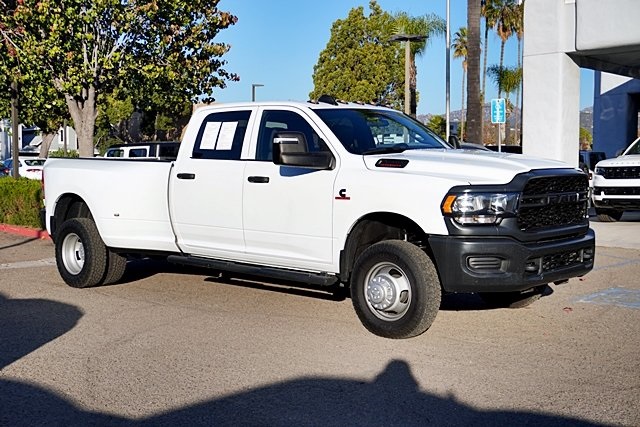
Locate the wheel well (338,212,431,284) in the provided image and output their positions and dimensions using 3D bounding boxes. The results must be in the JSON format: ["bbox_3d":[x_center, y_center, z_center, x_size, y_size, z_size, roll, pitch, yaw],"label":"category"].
[{"bbox_3d":[0.612,0.300,6.524,0.890,0.620,0.380,3,5,42],"label":"wheel well"}]

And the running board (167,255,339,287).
[{"bbox_3d":[-0.705,0.516,7.520,2.240,0.090,0.170,3,5,42],"label":"running board"}]

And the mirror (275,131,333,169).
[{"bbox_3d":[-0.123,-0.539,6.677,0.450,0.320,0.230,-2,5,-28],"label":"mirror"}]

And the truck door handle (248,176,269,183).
[{"bbox_3d":[-0.565,-0.305,7.297,0.250,0.056,0.060,3,5,42],"label":"truck door handle"}]

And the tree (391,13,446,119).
[{"bbox_3d":[5.690,-6.702,46.343,3.300,9.730,3.300,0,4,0],"label":"tree"}]

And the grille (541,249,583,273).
[{"bbox_3d":[1.941,0.383,6.451,0.090,0.120,0.660,3,5,42],"label":"grille"}]

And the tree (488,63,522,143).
[{"bbox_3d":[14.514,-7.284,62.301,3.200,8.550,3.200,0,4,0],"label":"tree"}]

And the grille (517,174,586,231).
[{"bbox_3d":[1.905,-0.098,6.447,0.150,0.410,1.150,3,5,42],"label":"grille"}]

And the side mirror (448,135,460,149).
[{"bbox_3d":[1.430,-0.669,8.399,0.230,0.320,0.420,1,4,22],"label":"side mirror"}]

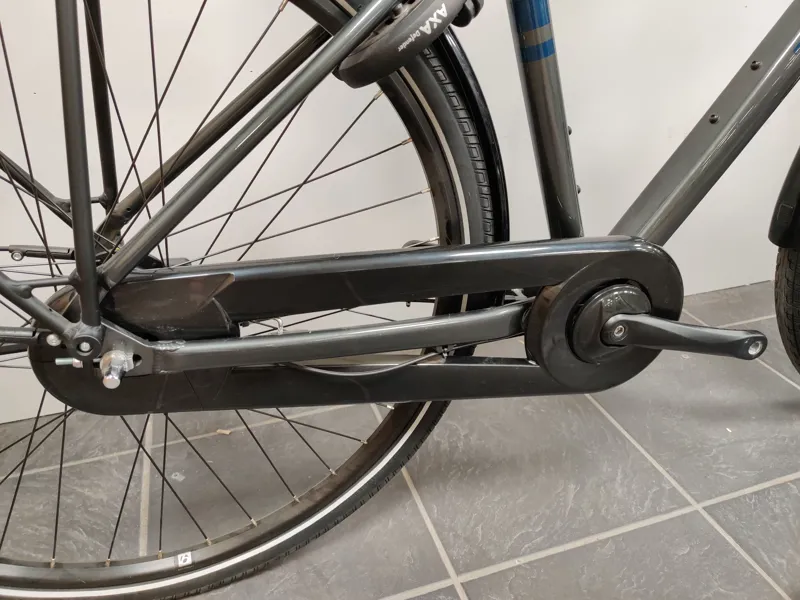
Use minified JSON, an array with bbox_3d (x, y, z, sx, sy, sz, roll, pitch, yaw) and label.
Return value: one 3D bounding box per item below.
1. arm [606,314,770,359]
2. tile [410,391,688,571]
[{"bbox_3d":[0.304,0.037,0.673,0.202,0.034,0.030,6,24,-15],"label":"arm"},{"bbox_3d":[0.171,0.220,0.910,0.334,0.010,0.334,-9,31,-16],"label":"tile"}]

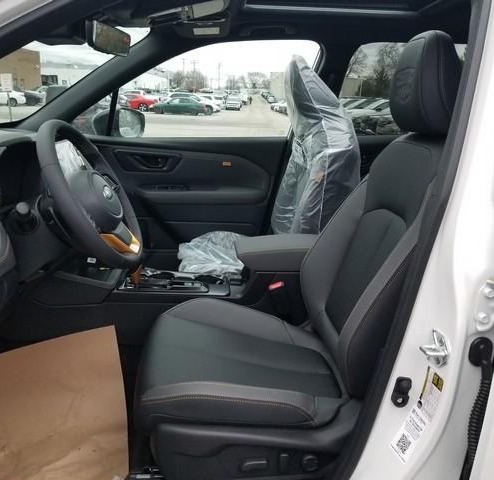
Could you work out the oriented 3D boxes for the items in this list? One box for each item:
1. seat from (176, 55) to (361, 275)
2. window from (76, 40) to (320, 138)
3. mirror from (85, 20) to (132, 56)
[{"bbox_3d":[0.065,-0.265,1.809,0.660,0.820,0.520,0,17,-2],"label":"seat"},{"bbox_3d":[-0.240,-0.641,2.058,1.070,0.420,0.040,0,34,-3],"label":"window"},{"bbox_3d":[-0.384,-0.563,1.346,0.040,0.073,0.235,9,18,9],"label":"mirror"}]

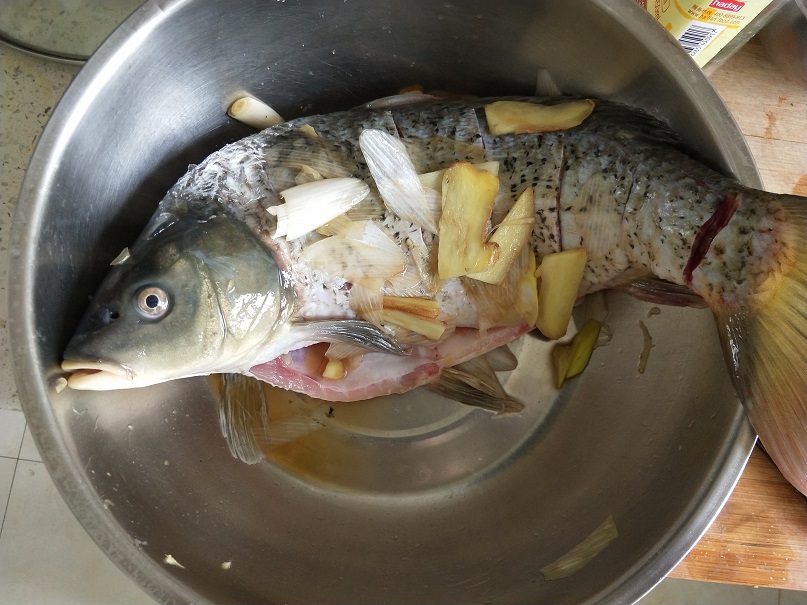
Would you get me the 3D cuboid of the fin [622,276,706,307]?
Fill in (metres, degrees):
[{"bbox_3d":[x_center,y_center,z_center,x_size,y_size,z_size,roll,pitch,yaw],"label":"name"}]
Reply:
[{"bbox_3d":[0.123,-0.005,0.332,0.038,0.010,0.012,14,82,24],"label":"fin"}]

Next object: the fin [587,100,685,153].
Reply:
[{"bbox_3d":[0.110,-0.084,0.333,0.047,0.010,0.018,26,82,18],"label":"fin"}]

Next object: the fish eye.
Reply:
[{"bbox_3d":[-0.105,0.000,0.293,0.013,0.008,0.013,-18,78,4],"label":"fish eye"}]

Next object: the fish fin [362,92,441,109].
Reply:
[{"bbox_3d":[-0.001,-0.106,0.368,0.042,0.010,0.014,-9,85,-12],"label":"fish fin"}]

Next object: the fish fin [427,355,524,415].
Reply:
[{"bbox_3d":[0.042,0.048,0.387,0.063,0.012,0.022,23,82,-25],"label":"fish fin"}]

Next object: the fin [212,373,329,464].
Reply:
[{"bbox_3d":[-0.070,0.060,0.365,0.050,0.016,0.050,-7,122,-6],"label":"fin"}]

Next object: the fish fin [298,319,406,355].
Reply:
[{"bbox_3d":[-0.024,0.016,0.325,0.051,0.010,0.014,15,83,-13],"label":"fish fin"}]

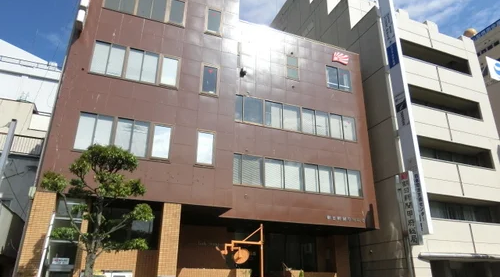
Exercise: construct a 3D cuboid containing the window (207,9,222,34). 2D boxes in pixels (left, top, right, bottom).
[{"bbox_3d":[-1.824,-6.007,18.513,0.801,1.558,0.200,9,-23,-18],"label":"window"}]

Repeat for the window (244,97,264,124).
[{"bbox_3d":[0.201,-1.455,19.301,1.104,1.518,0.150,9,-23,-20],"label":"window"}]

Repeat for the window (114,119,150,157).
[{"bbox_3d":[-4.660,-0.015,14.256,1.280,1.530,0.150,9,-23,-20],"label":"window"}]

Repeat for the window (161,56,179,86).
[{"bbox_3d":[-3.535,-2.915,15.876,0.750,1.540,0.150,9,-23,-20],"label":"window"}]

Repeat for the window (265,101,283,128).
[{"bbox_3d":[1.261,-1.292,19.684,1.104,1.518,0.150,9,-23,-20],"label":"window"}]

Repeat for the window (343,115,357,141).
[{"bbox_3d":[6.121,-0.611,22.015,0.896,1.664,0.200,9,-23,-18],"label":"window"}]

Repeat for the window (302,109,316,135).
[{"bbox_3d":[3.332,-0.956,20.425,0.863,1.552,0.150,9,-23,-20],"label":"window"}]

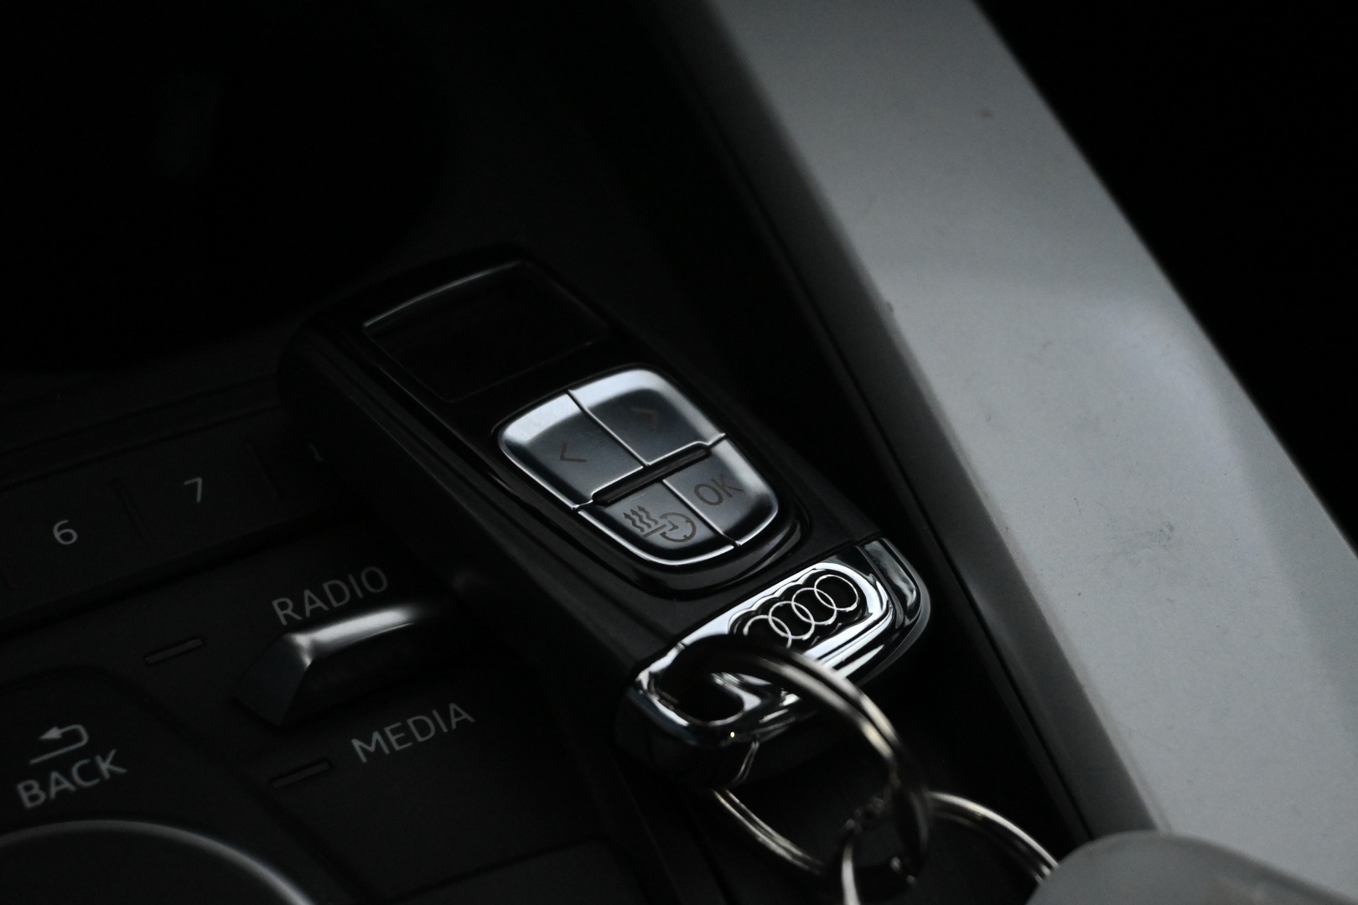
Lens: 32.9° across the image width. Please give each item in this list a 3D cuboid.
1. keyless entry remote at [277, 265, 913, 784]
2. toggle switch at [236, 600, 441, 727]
[{"bbox_3d":[-0.008,0.006,0.273,0.074,0.017,0.037,43,45,21],"label":"keyless entry remote"},{"bbox_3d":[-0.035,0.022,0.253,0.027,0.007,0.006,-18,56,-37],"label":"toggle switch"}]

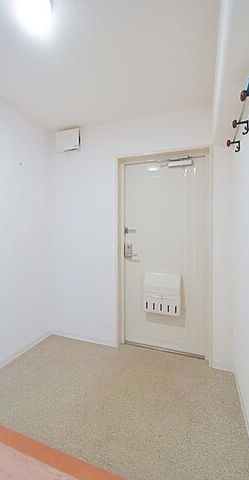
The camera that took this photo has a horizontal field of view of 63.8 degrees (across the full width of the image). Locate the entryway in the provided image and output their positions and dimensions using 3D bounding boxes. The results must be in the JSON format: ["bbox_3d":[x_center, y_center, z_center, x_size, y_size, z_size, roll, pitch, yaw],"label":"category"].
[{"bbox_3d":[0.378,0.156,2.008,0.926,2.018,0.150,1,2,20],"label":"entryway"}]

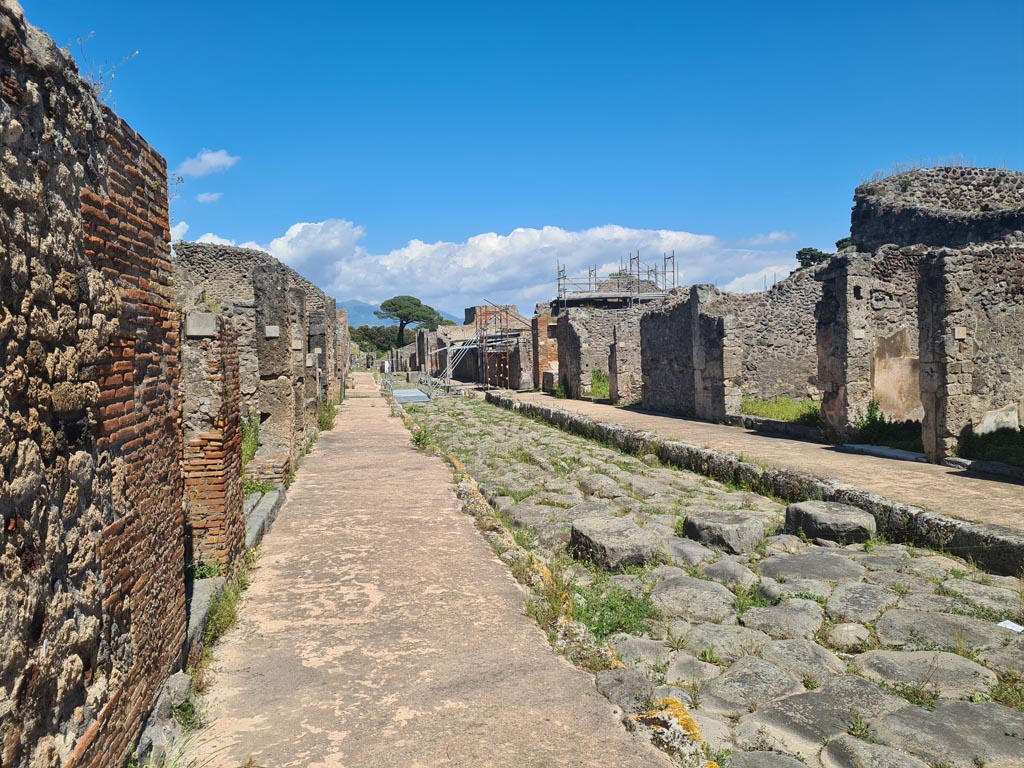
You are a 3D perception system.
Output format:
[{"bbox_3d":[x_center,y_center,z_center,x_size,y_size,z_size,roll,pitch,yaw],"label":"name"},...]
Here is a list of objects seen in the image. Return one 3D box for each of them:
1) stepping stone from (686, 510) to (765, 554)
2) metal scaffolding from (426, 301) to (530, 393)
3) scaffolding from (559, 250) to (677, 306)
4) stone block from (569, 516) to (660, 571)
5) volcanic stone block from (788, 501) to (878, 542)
[{"bbox_3d":[2.190,1.490,7.900,0.640,0.290,0.680,-2,2,-19],"label":"stepping stone"},{"bbox_3d":[-1.620,-1.930,39.800,4.700,4.500,3.700,-2,2,-11],"label":"metal scaffolding"},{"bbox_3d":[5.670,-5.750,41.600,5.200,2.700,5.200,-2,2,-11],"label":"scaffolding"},{"bbox_3d":[0.990,1.530,7.400,0.650,0.290,0.820,-2,2,-18],"label":"stone block"},{"bbox_3d":[3.380,1.460,8.120,0.820,0.290,0.620,-1,2,-2],"label":"volcanic stone block"}]

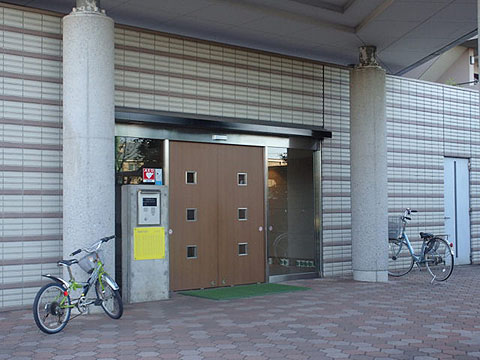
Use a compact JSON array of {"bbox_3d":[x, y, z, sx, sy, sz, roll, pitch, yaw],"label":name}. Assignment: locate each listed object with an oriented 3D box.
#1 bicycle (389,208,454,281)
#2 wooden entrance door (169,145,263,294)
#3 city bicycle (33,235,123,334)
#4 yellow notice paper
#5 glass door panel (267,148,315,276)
[{"bbox_3d":[2.863,1.061,11.751,0.600,1.100,1.760,1,-3,-25],"label":"bicycle"},{"bbox_3d":[-0.300,0.519,10.567,1.775,2.087,0.050,2,-3,-40],"label":"wooden entrance door"},{"bbox_3d":[-1.603,1.008,7.160,0.550,0.900,1.400,-2,-3,29],"label":"city bicycle"},{"bbox_3d":[-1.125,0.796,8.997,0.450,0.397,0.005,2,-3,-40],"label":"yellow notice paper"},{"bbox_3d":[0.807,0.509,11.476,1.022,1.997,0.040,2,-3,-40],"label":"glass door panel"}]

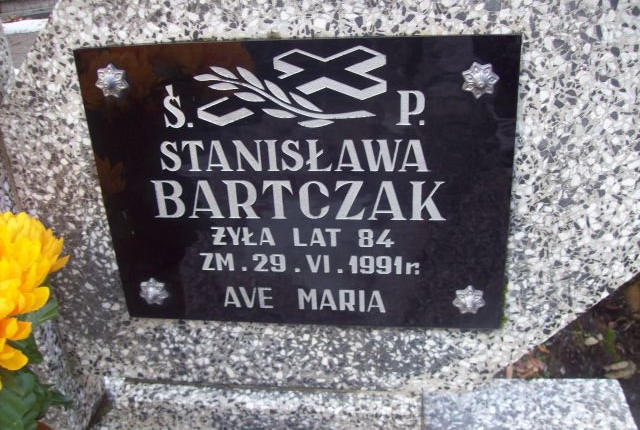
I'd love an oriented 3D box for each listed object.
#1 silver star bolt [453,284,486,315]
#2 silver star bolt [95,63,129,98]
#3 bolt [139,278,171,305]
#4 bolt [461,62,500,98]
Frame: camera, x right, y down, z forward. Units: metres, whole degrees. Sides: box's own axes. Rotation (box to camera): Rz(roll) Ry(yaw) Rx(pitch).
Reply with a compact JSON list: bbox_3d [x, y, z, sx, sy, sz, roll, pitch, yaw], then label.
[{"bbox_3d":[0.148,0.088,0.659,0.032,0.032,0.013,0,26,8],"label":"silver star bolt"},{"bbox_3d":[-0.193,-0.121,0.608,0.032,0.032,0.013,0,26,8],"label":"silver star bolt"},{"bbox_3d":[-0.179,0.084,0.706,0.032,0.032,0.013,0,26,8],"label":"bolt"},{"bbox_3d":[0.136,-0.113,0.563,0.032,0.032,0.013,0,26,8],"label":"bolt"}]

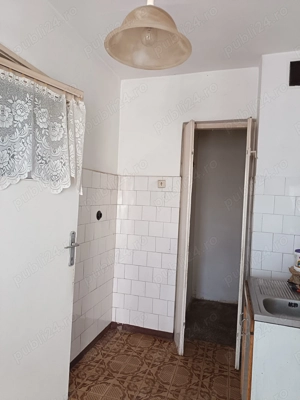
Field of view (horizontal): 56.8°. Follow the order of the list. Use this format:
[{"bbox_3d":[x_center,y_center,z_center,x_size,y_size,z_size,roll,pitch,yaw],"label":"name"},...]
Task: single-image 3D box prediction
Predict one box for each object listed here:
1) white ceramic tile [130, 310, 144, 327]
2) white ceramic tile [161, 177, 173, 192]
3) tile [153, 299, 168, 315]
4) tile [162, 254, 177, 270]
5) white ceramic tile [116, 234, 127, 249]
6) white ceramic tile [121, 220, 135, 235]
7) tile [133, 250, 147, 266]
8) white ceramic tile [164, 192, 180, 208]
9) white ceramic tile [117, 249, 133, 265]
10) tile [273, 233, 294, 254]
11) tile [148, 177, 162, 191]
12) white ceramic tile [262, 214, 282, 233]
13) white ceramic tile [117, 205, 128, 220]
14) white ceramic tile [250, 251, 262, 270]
[{"bbox_3d":[-0.132,1.180,2.777,0.150,0.150,0.010,3,1,17],"label":"white ceramic tile"},{"bbox_3d":[0.173,-0.155,2.682,0.101,0.150,0.010,2,0,17],"label":"white ceramic tile"},{"bbox_3d":[0.106,1.060,2.739,0.150,0.150,0.010,2,0,16],"label":"tile"},{"bbox_3d":[0.193,0.607,2.721,0.150,0.150,0.010,2,0,16],"label":"tile"},{"bbox_3d":[-0.290,0.424,2.830,0.131,0.150,0.010,2,0,17],"label":"white ceramic tile"},{"bbox_3d":[-0.228,0.276,2.813,0.150,0.150,0.010,2,0,17],"label":"white ceramic tile"},{"bbox_3d":[-0.098,0.581,2.766,0.150,0.150,0.010,3,1,17],"label":"tile"},{"bbox_3d":[0.224,-0.003,2.666,0.148,0.150,0.010,2,0,17],"label":"white ceramic tile"},{"bbox_3d":[-0.242,0.574,2.811,0.150,0.150,0.010,3,1,17],"label":"white ceramic tile"},{"bbox_3d":[1.053,0.344,2.182,0.150,0.150,0.010,2,0,17],"label":"tile"},{"bbox_3d":[0.059,-0.159,2.772,0.150,0.150,0.010,2,0,16],"label":"tile"},{"bbox_3d":[0.972,0.186,2.206,0.150,0.150,0.010,2,0,17],"label":"white ceramic tile"},{"bbox_3d":[-0.278,0.127,2.818,0.130,0.150,0.010,2,0,17],"label":"white ceramic tile"},{"bbox_3d":[0.864,0.487,2.239,0.076,0.150,0.010,2,0,17],"label":"white ceramic tile"}]

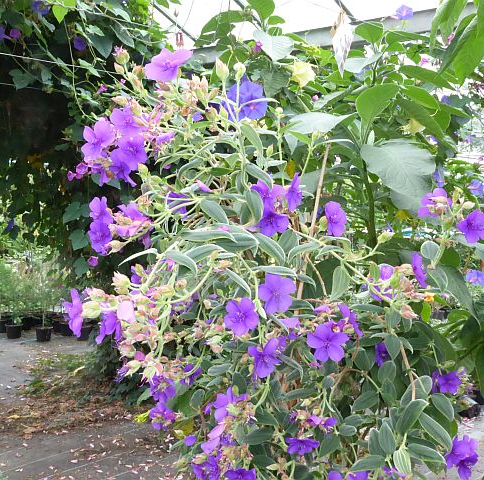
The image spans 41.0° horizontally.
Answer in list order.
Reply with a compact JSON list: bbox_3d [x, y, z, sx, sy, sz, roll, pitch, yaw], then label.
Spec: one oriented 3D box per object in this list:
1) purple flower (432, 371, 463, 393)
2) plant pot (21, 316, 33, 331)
[{"bbox_3d":[0.511,0.352,1.600,0.072,0.062,0.035,0,3,0],"label":"purple flower"},{"bbox_3d":[-2.298,0.888,6.900,0.170,0.137,0.170,0,4,0],"label":"plant pot"}]

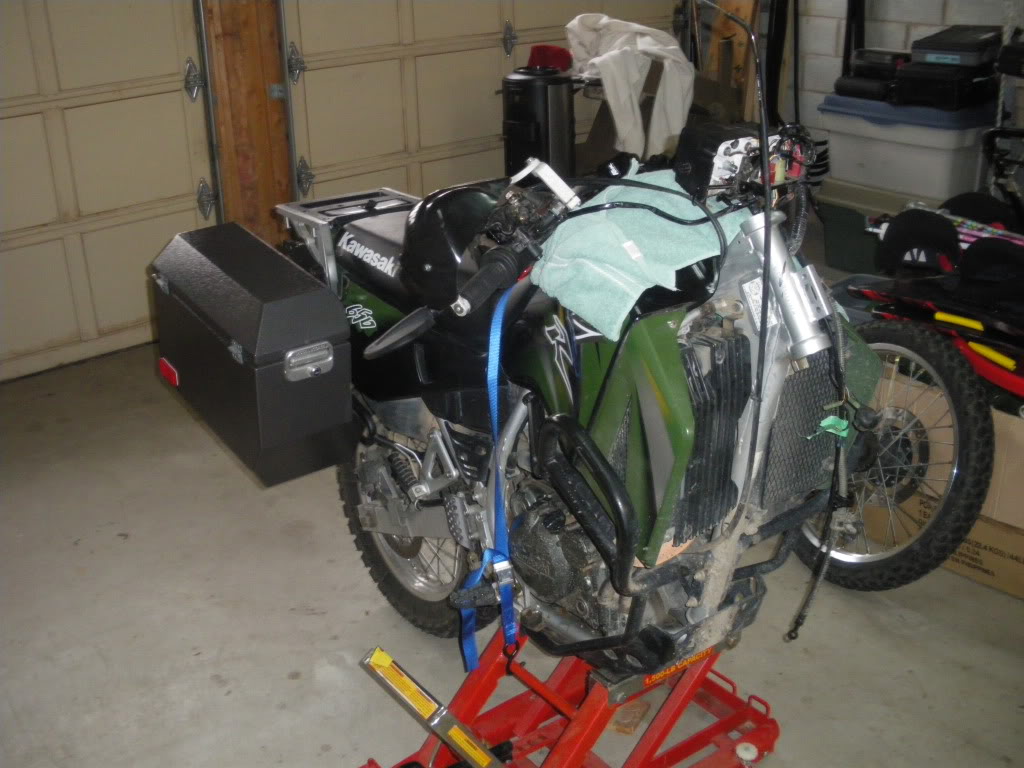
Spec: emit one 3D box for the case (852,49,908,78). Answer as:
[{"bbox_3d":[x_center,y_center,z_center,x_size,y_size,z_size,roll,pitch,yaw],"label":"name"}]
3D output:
[{"bbox_3d":[1.892,-1.619,5.380,0.240,0.135,0.280,-21,32,-38],"label":"case"}]

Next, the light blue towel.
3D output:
[{"bbox_3d":[0.186,-0.204,1.520,0.345,0.160,0.310,-17,29,-32],"label":"light blue towel"}]

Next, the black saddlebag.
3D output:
[{"bbox_3d":[-0.555,-0.092,2.233,0.194,0.361,0.547,-18,35,-32],"label":"black saddlebag"}]

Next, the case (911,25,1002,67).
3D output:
[{"bbox_3d":[2.147,-1.632,5.122,0.320,0.095,0.360,15,35,31],"label":"case"}]

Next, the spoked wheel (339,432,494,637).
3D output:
[{"bbox_3d":[-0.208,0.260,2.435,0.140,0.650,0.650,-17,29,-32],"label":"spoked wheel"}]

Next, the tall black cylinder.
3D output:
[{"bbox_3d":[0.118,-0.856,4.585,0.295,0.900,0.295,-1,24,0],"label":"tall black cylinder"}]

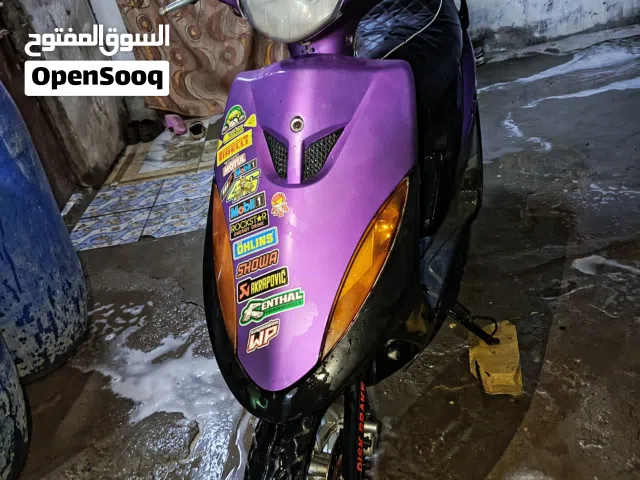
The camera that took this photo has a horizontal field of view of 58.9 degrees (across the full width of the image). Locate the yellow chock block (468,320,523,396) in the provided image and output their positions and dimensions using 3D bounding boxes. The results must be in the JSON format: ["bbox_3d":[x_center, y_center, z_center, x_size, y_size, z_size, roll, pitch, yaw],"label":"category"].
[{"bbox_3d":[0.454,0.306,1.464,0.113,0.074,0.167,0,39,9],"label":"yellow chock block"}]

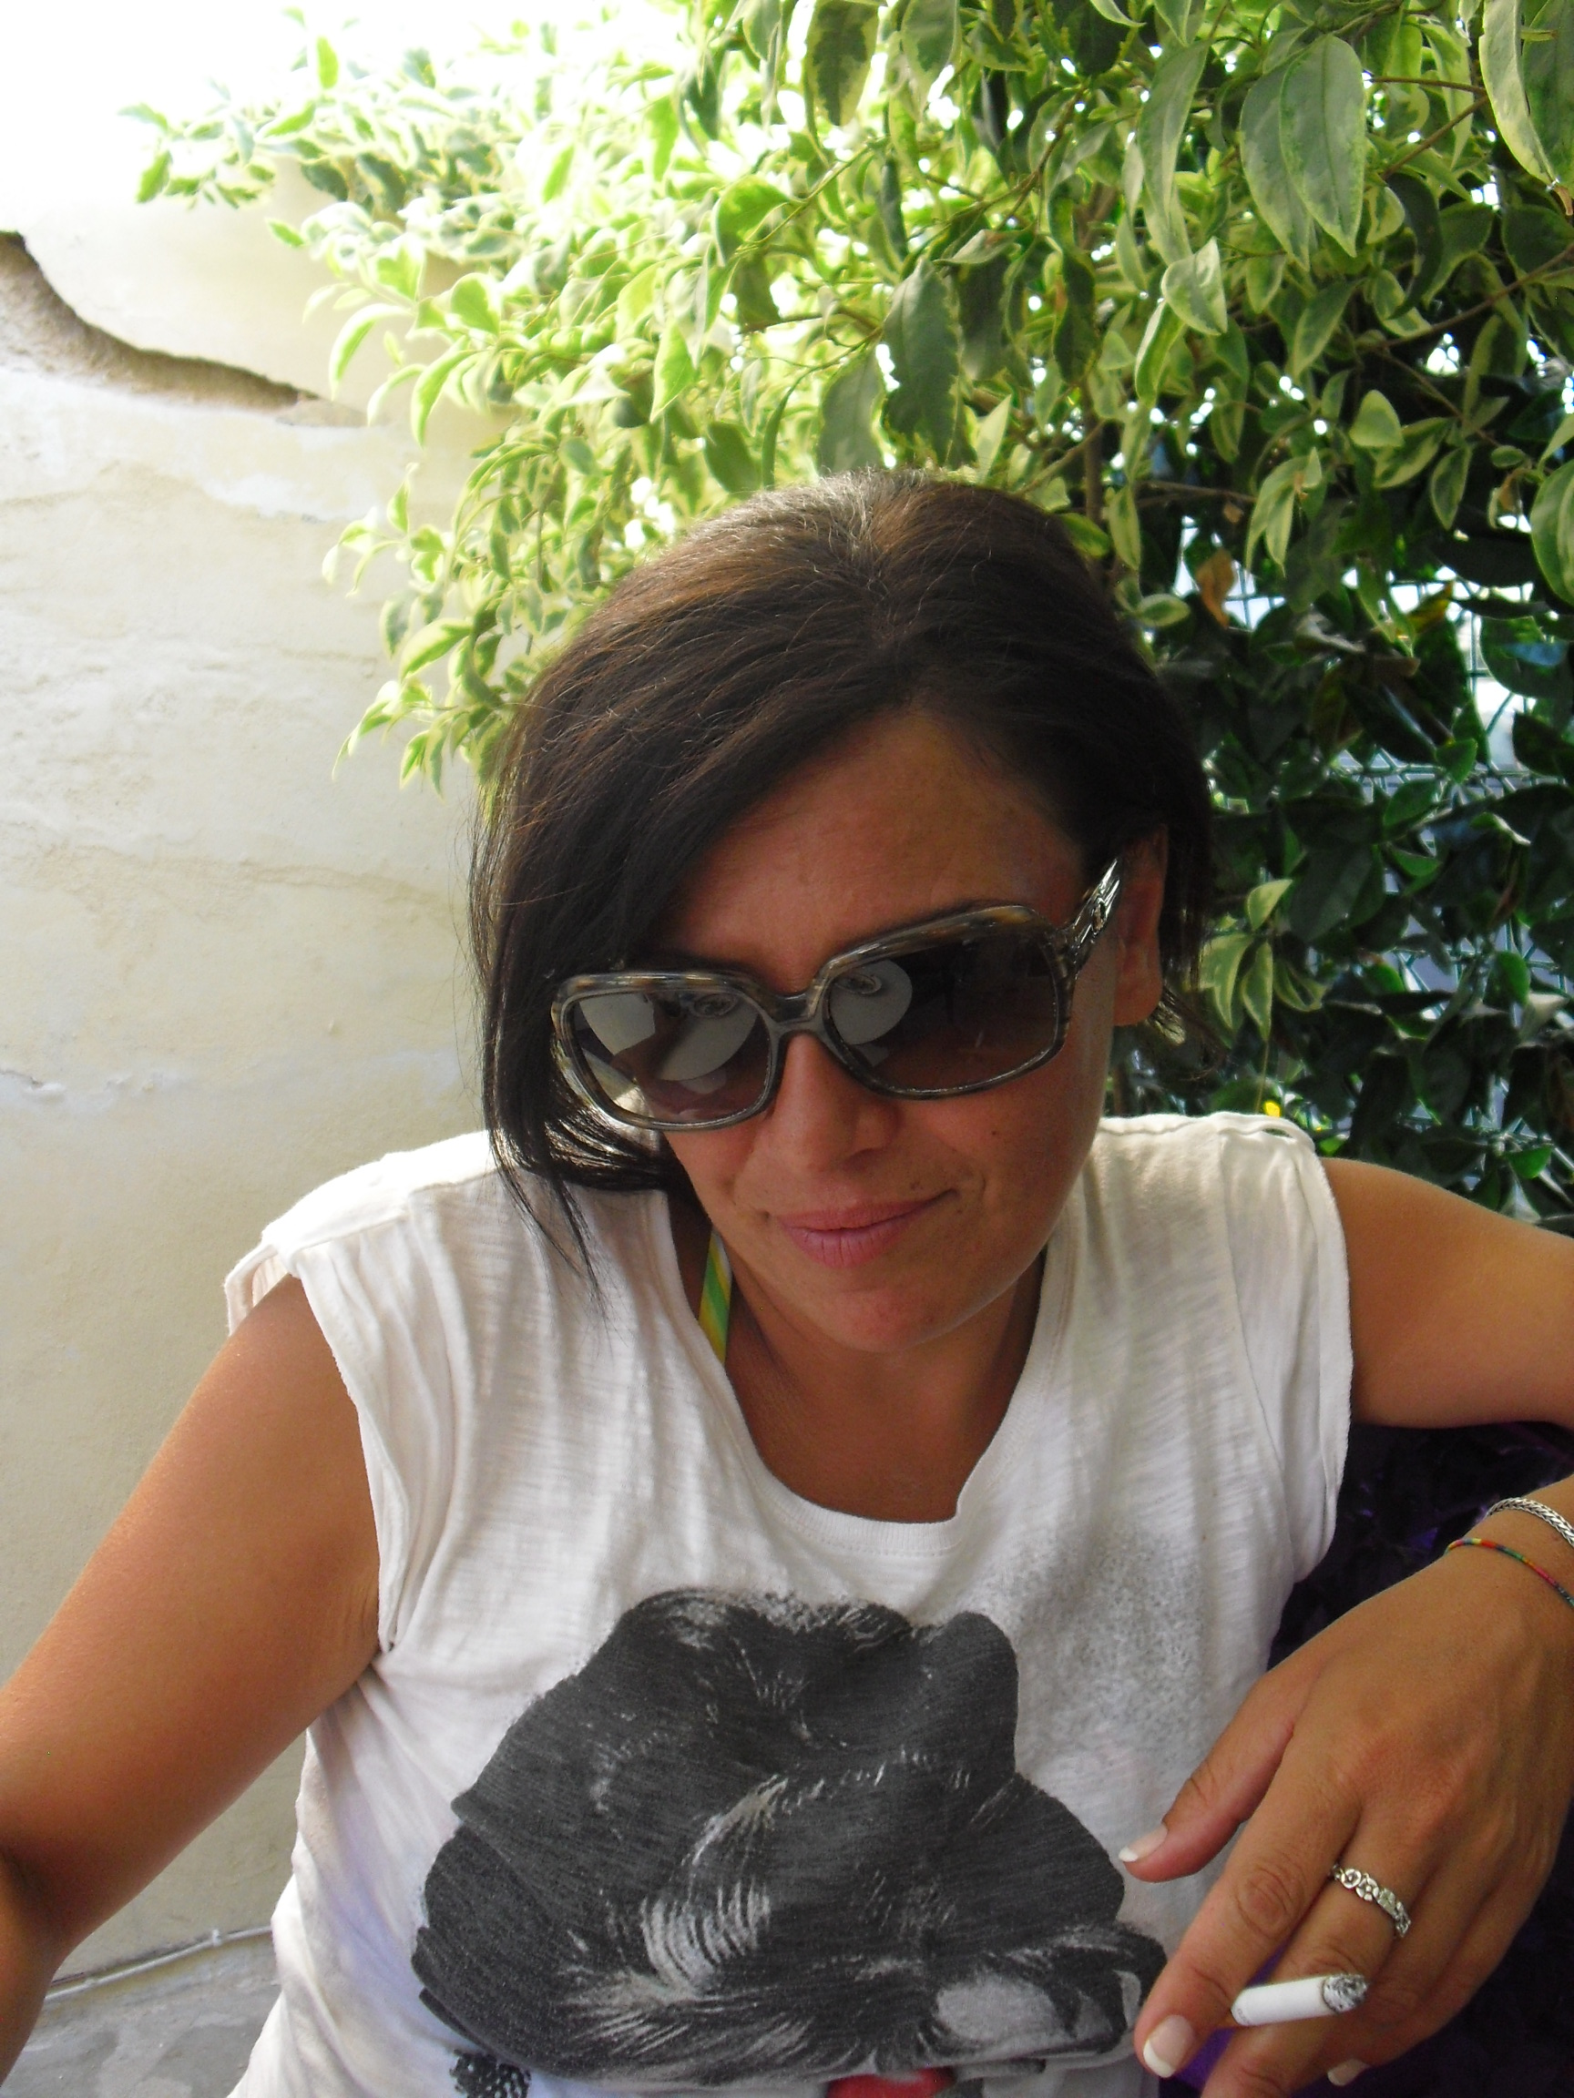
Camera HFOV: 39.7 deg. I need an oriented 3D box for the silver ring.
[{"bbox_3d":[0.137,0.200,0.513,0.020,0.004,0.020,31,-25,23],"label":"silver ring"}]

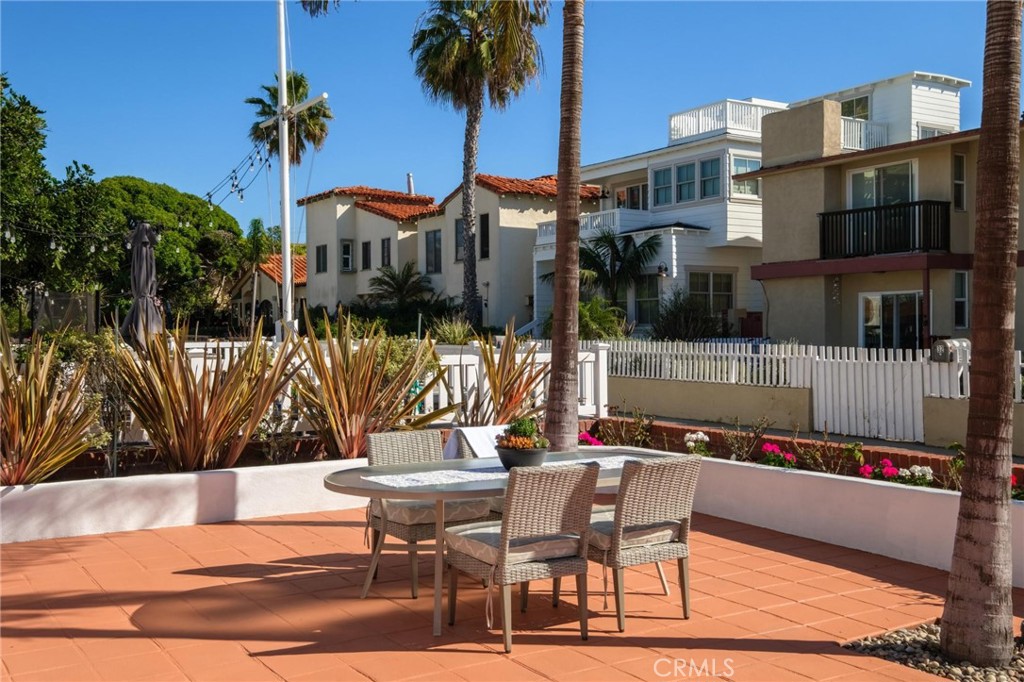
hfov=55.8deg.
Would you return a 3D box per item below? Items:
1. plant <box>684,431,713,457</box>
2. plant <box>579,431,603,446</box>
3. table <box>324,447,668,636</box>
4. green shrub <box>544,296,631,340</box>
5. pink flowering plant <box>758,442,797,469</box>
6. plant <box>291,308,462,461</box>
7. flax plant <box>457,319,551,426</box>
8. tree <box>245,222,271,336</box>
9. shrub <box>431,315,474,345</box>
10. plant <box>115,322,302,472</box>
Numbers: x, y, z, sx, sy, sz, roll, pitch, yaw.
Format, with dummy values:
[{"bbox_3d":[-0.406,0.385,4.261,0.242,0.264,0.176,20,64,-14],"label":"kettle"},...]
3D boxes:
[{"bbox_3d":[1.669,0.926,8.650,0.220,0.240,0.230,0,1,-32],"label":"plant"},{"bbox_3d":[0.776,0.999,9.800,0.250,0.210,0.280,0,1,-32],"label":"plant"},{"bbox_3d":[0.013,1.089,5.481,2.140,0.725,1.110,0,1,-30],"label":"table"},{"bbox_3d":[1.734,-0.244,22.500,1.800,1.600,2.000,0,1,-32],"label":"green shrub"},{"bbox_3d":[2.170,0.944,7.900,0.250,0.220,0.290,0,1,-32],"label":"pink flowering plant"},{"bbox_3d":[-1.205,0.405,8.600,1.250,1.300,1.400,0,1,-32],"label":"plant"},{"bbox_3d":[-0.083,0.365,9.400,0.900,1.170,0.950,0,1,0],"label":"flax plant"},{"bbox_3d":[-8.163,-1.392,30.989,0.850,5.056,0.850,0,1,-32],"label":"tree"},{"bbox_3d":[-1.416,-0.274,23.000,1.000,0.750,1.030,0,1,0],"label":"shrub"},{"bbox_3d":[-2.496,0.473,7.950,1.250,1.220,1.450,0,1,-32],"label":"plant"}]

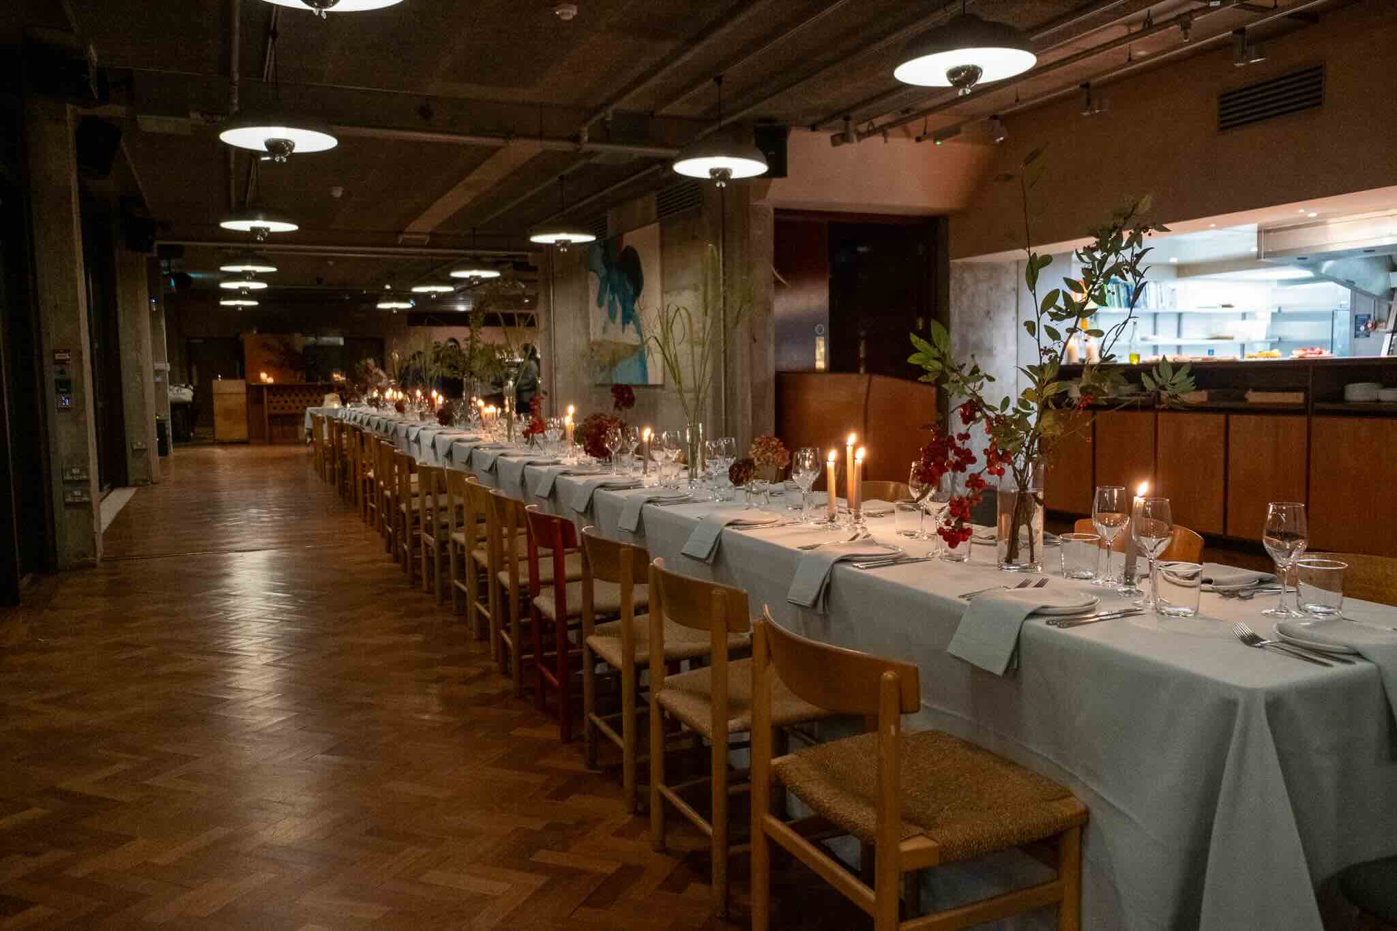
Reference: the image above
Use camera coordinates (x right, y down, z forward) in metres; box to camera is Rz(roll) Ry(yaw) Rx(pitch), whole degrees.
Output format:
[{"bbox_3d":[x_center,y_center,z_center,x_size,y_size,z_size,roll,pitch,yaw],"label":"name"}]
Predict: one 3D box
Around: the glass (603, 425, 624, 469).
[{"bbox_3d":[-0.413,-0.077,5.075,0.083,0.208,0.083,-3,6,-24],"label":"glass"}]

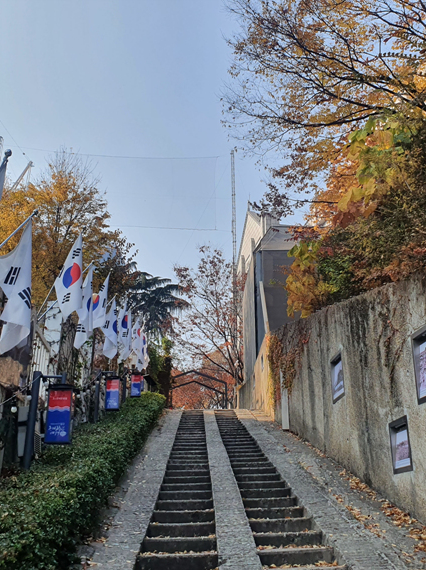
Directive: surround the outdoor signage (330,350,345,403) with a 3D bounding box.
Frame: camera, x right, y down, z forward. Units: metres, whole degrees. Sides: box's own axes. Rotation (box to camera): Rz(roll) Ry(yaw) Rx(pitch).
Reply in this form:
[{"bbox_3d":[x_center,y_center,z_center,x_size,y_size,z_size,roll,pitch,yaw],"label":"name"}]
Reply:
[{"bbox_3d":[2.027,1.500,9.164,0.080,0.687,0.789,1,-22,-1],"label":"outdoor signage"}]

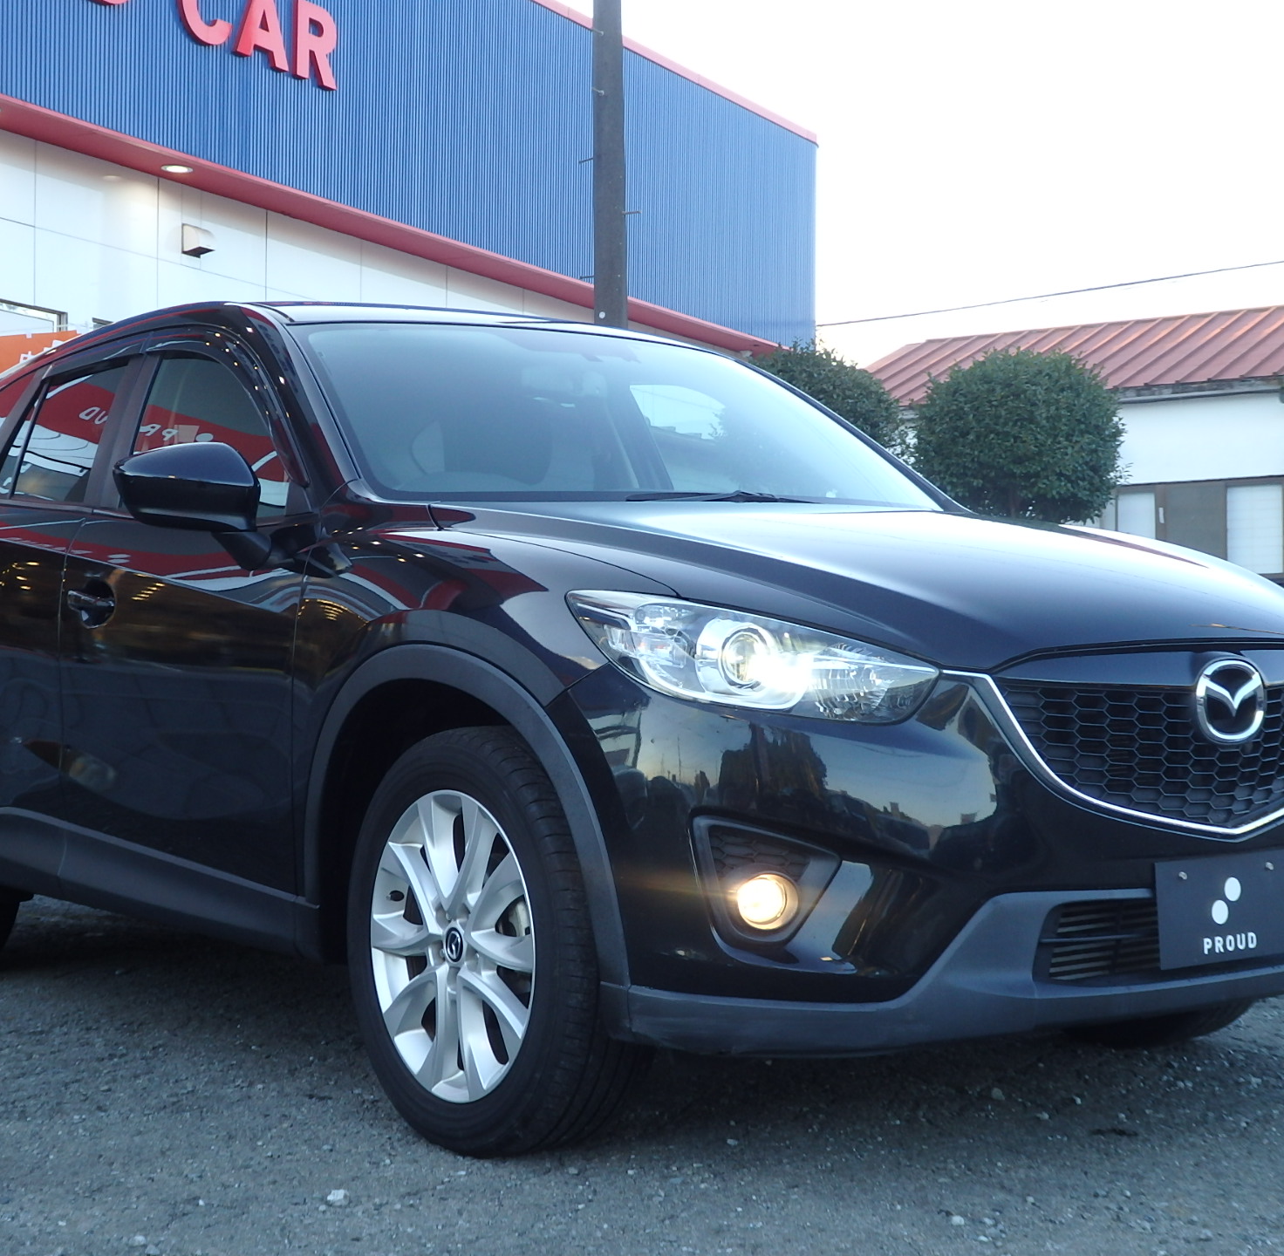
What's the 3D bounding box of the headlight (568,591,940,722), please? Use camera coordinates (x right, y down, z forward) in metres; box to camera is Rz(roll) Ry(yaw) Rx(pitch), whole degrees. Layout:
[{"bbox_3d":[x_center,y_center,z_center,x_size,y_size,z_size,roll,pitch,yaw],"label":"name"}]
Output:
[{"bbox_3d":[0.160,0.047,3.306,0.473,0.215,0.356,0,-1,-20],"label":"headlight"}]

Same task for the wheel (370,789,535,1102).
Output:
[{"bbox_3d":[-0.250,0.527,3.668,0.190,0.520,0.520,0,-1,-36],"label":"wheel"}]

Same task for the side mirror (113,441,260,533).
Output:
[{"bbox_3d":[-0.895,-0.266,4.271,0.245,0.178,0.170,0,-1,-38],"label":"side mirror"}]

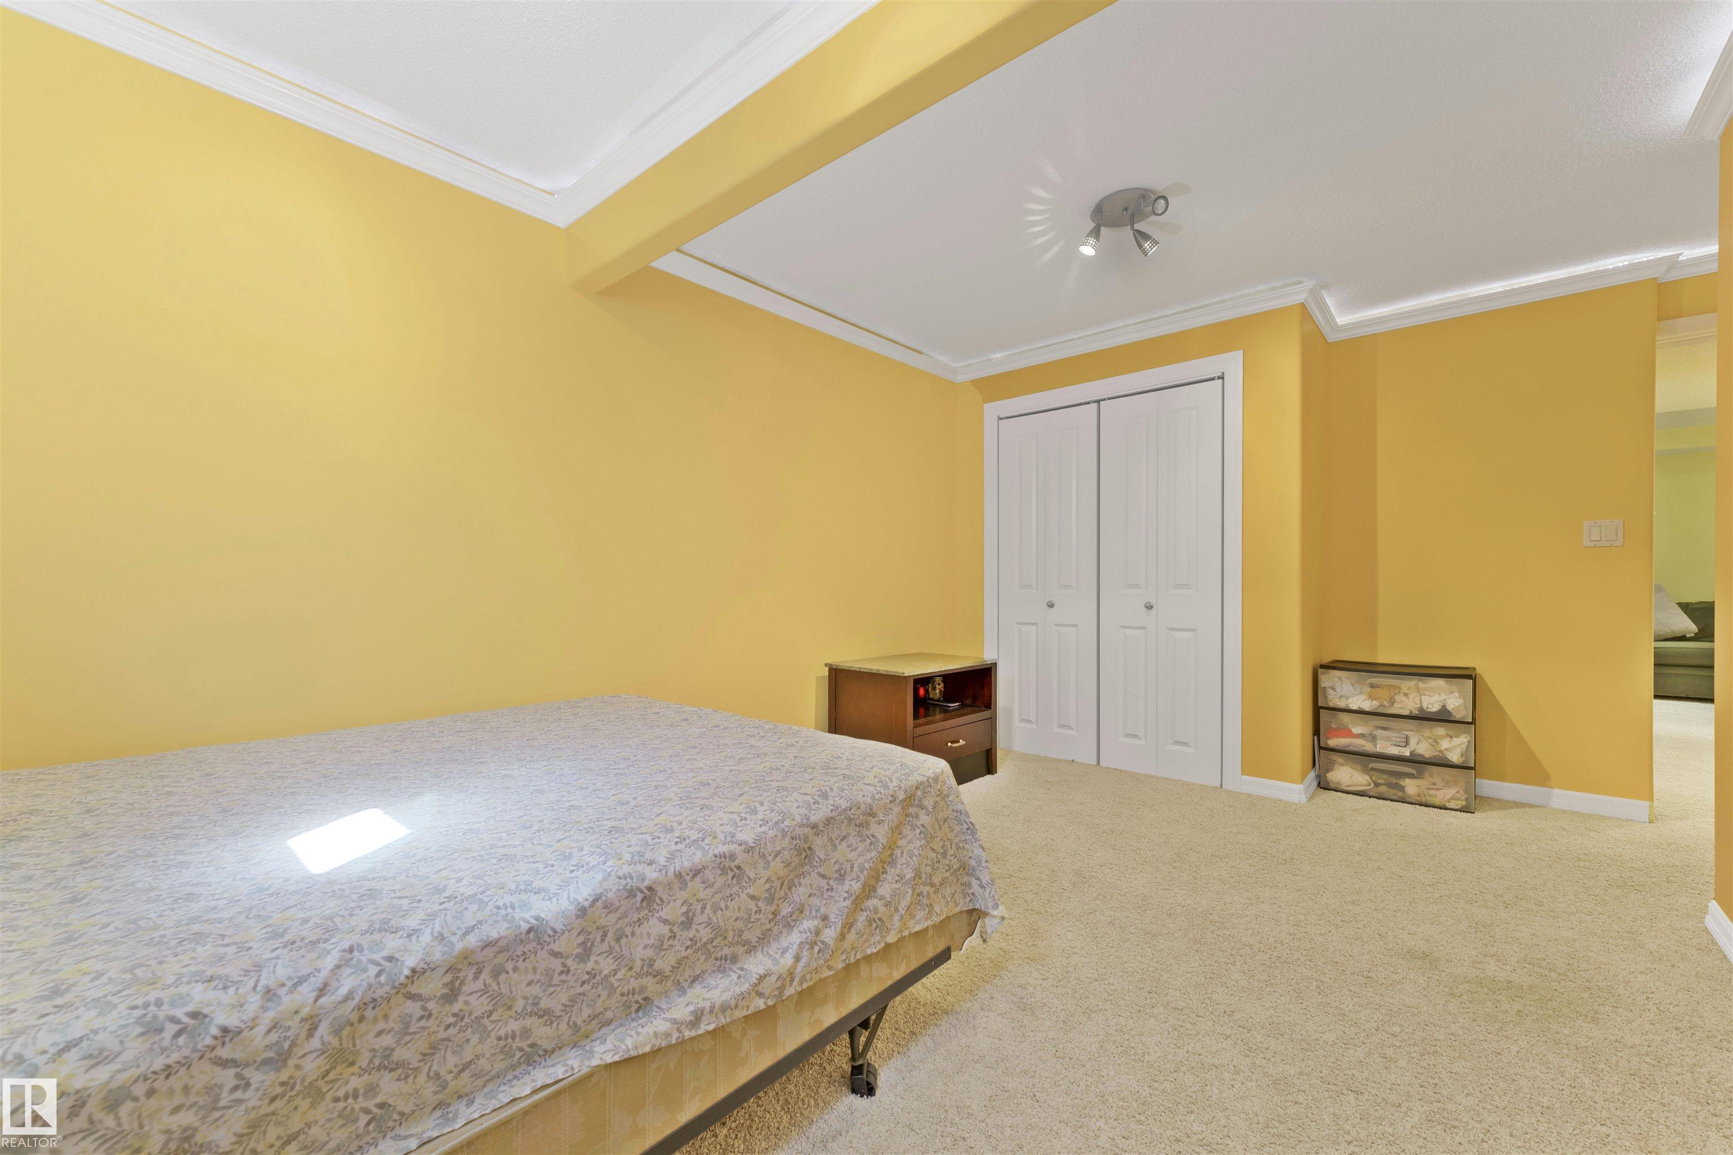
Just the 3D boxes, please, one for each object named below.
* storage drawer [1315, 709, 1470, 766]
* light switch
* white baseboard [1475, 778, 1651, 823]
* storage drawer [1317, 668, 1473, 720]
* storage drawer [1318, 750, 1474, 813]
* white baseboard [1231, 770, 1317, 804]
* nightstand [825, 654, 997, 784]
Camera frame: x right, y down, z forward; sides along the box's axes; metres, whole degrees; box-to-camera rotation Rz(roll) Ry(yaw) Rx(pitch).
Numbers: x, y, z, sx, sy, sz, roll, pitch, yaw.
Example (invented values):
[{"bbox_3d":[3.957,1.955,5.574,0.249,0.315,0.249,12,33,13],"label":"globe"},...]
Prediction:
[{"bbox_3d":[2.535,0.735,3.232,0.555,0.195,0.310,0,1,41],"label":"storage drawer"},{"bbox_3d":[3.174,-0.188,2.902,0.116,0.116,0.014,0,1,41],"label":"light switch"},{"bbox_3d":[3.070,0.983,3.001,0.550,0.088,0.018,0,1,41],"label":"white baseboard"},{"bbox_3d":[2.534,0.539,3.230,0.555,0.195,0.310,0,1,41],"label":"storage drawer"},{"bbox_3d":[2.536,0.931,3.233,0.555,0.192,0.310,0,1,41],"label":"storage drawer"},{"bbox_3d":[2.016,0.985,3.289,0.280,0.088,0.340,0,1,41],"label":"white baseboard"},{"bbox_3d":[0.250,0.740,3.513,0.670,0.587,0.560,-1,1,-43],"label":"nightstand"}]

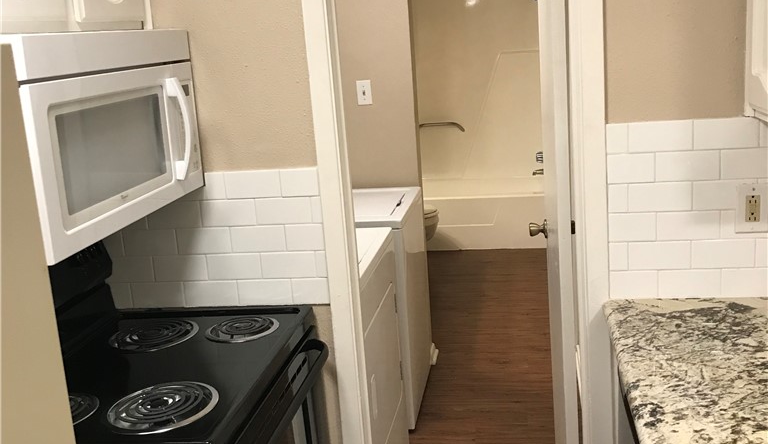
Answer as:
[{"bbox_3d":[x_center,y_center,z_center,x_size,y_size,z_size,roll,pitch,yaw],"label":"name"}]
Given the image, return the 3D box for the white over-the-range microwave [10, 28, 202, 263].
[{"bbox_3d":[-0.729,-0.198,1.816,0.433,0.404,0.759,-2,12,9],"label":"white over-the-range microwave"}]

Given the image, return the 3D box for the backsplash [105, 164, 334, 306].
[{"bbox_3d":[-0.506,0.052,2.271,0.703,0.376,0.018,-2,12,9],"label":"backsplash"}]

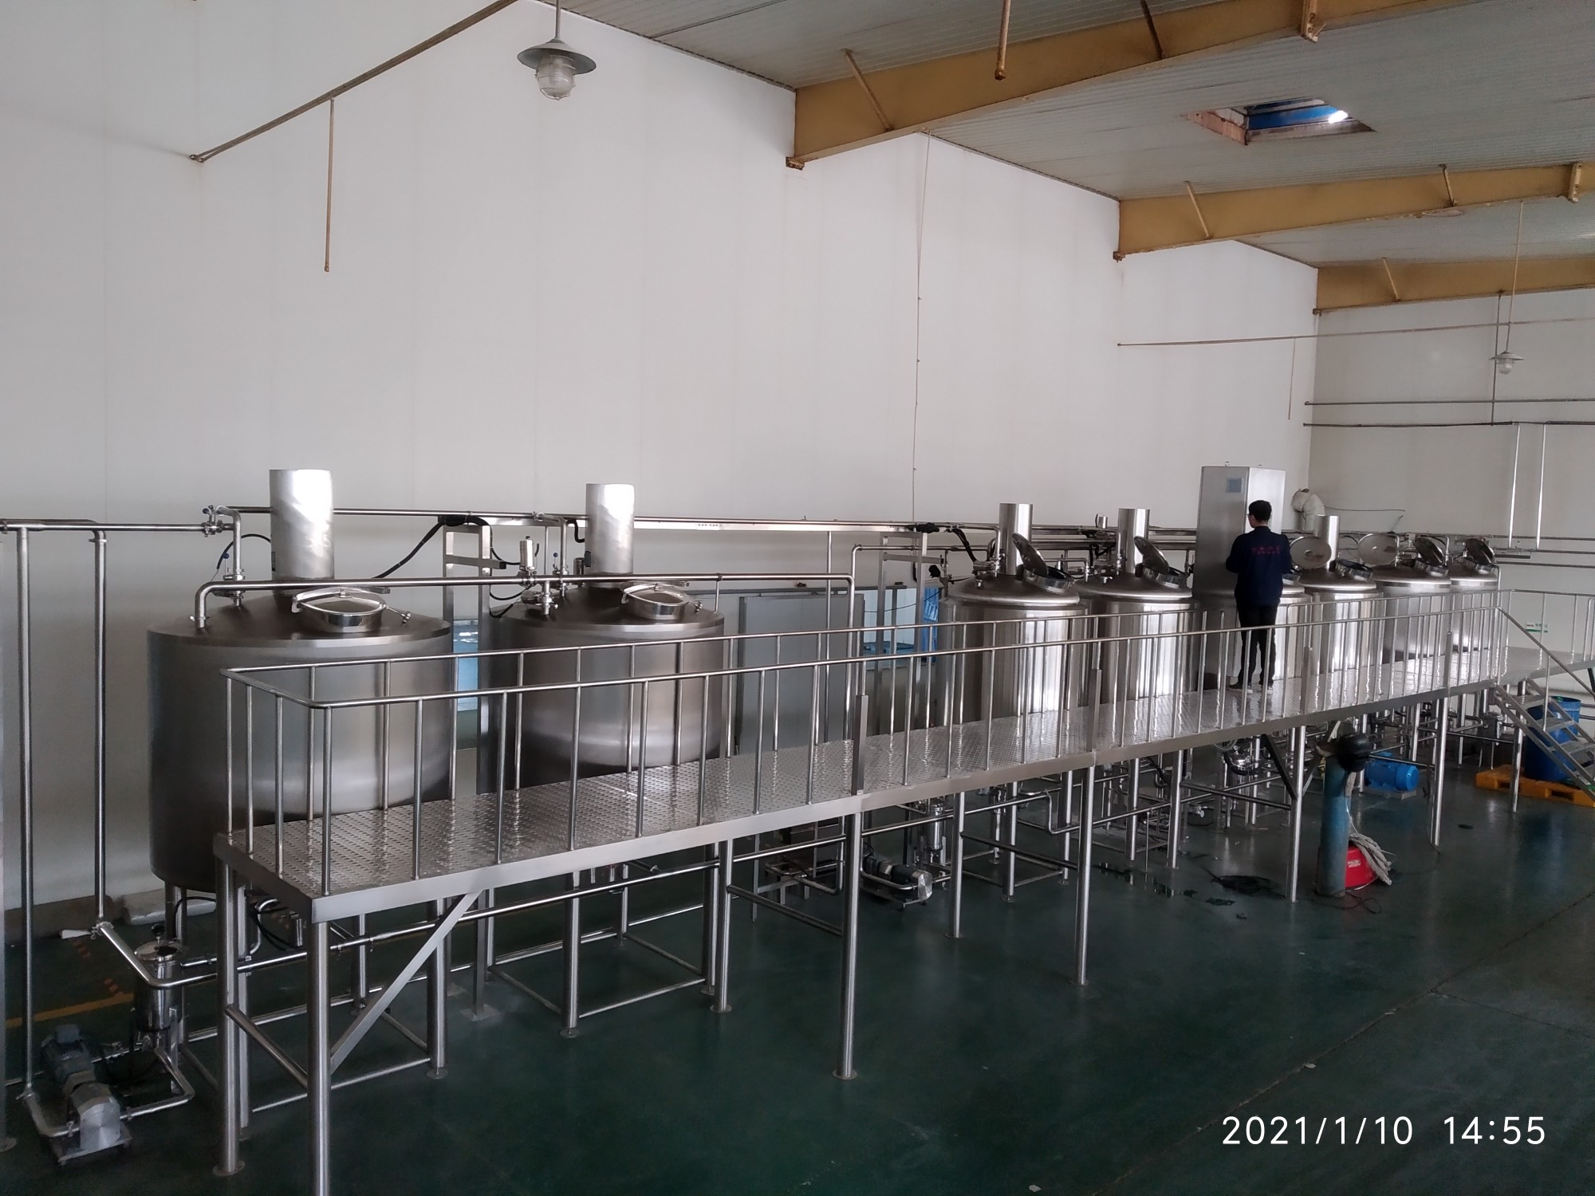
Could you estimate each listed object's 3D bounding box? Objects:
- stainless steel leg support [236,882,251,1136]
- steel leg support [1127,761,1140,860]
[{"bbox_3d":[-2.627,1.943,5.644,0.100,1.194,0.100,-2,5,-42],"label":"stainless steel leg support"},{"bbox_3d":[3.117,1.899,10.986,0.090,1.052,0.090,-2,5,-42],"label":"steel leg support"}]

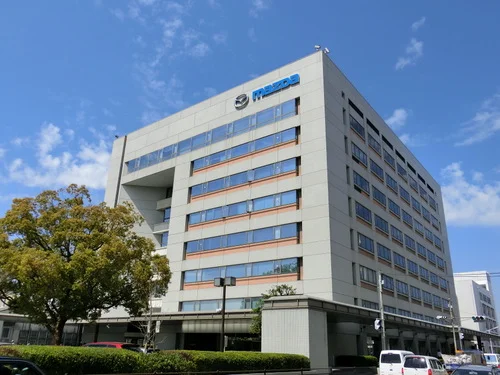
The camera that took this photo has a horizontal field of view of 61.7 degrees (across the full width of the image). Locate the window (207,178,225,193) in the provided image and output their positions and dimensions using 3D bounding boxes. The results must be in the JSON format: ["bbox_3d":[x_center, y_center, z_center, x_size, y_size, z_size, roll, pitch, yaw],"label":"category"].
[{"bbox_3d":[-4.484,-0.148,56.059,2.870,1.390,0.150,-14,-26,35],"label":"window"}]

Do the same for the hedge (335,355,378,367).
[{"bbox_3d":[9.178,14.798,35.763,1.050,0.860,6.653,-14,-26,35],"label":"hedge"}]

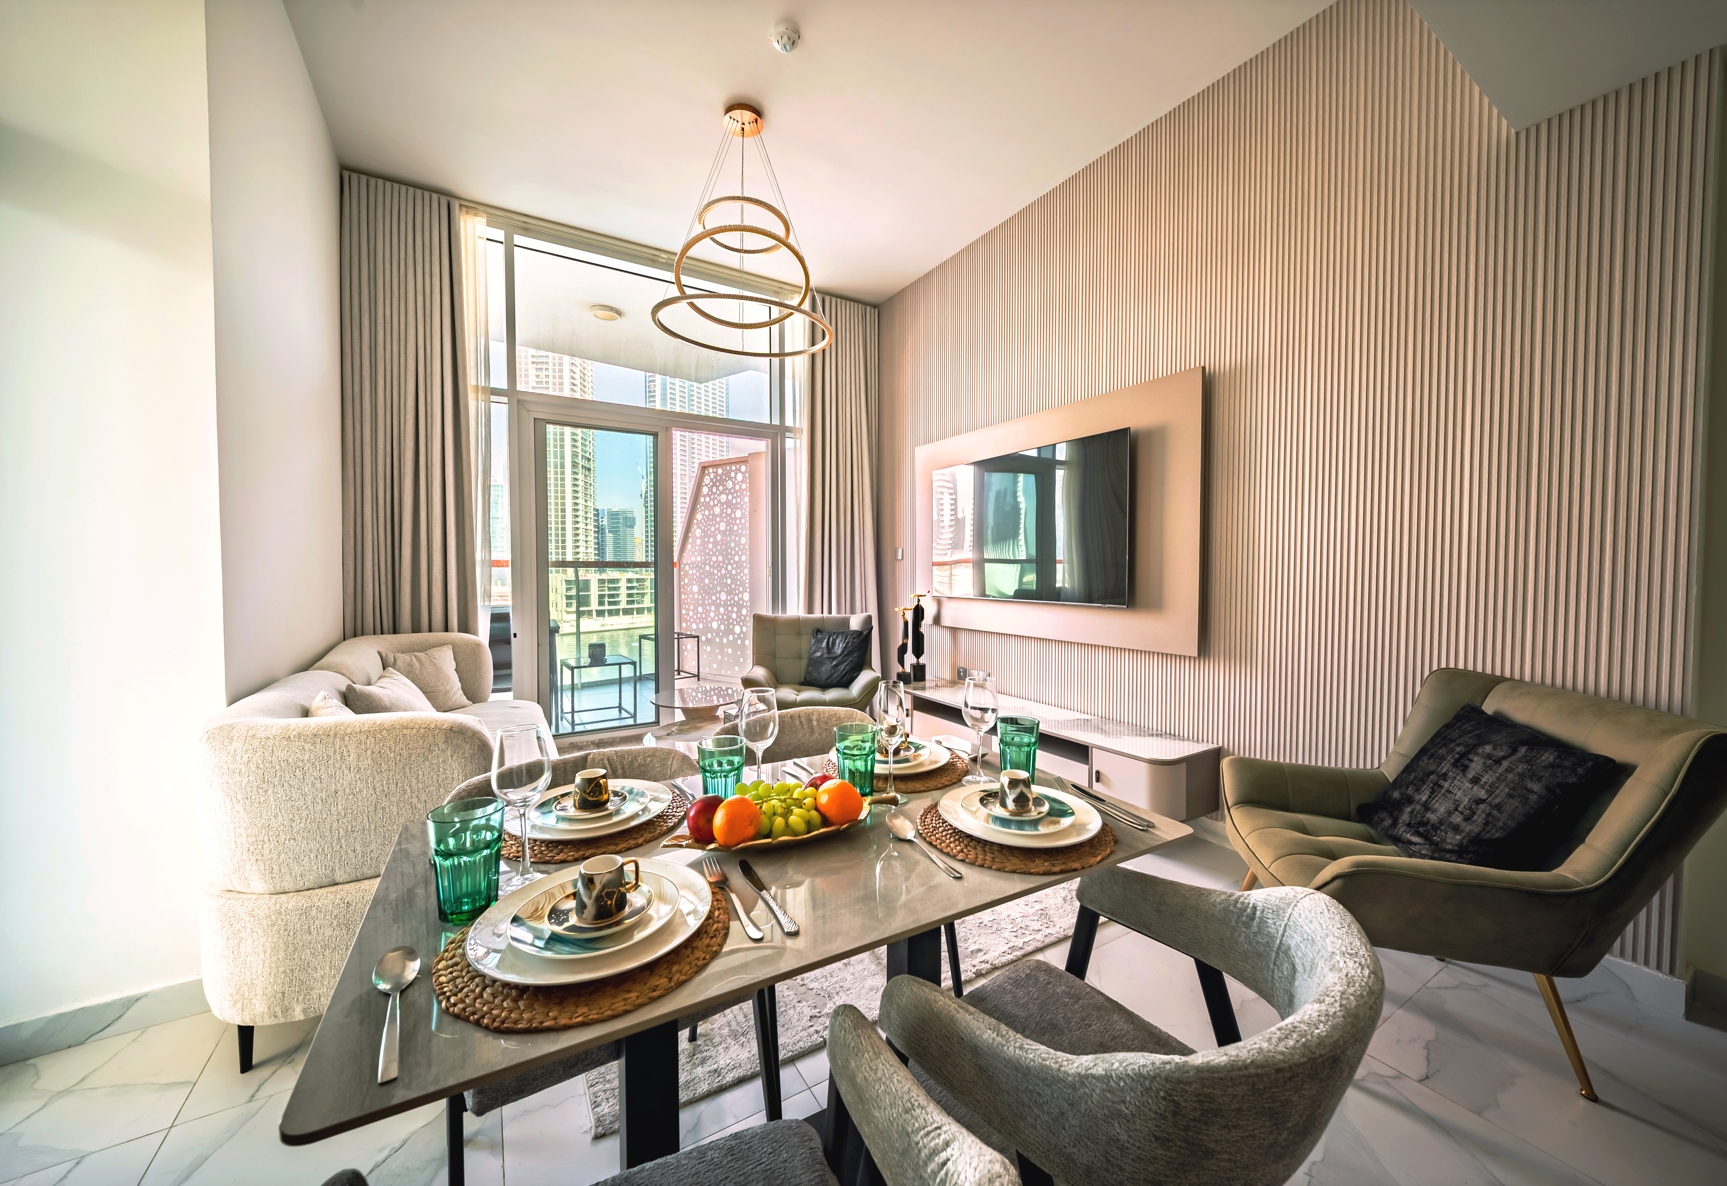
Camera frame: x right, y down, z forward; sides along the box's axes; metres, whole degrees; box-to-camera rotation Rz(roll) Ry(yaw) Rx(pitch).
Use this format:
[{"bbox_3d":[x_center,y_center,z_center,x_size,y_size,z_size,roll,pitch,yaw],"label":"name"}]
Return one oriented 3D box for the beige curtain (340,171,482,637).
[{"bbox_3d":[-2.567,-0.606,3.388,0.601,3.331,0.160,-1,2,-32],"label":"beige curtain"}]

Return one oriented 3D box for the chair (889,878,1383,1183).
[{"bbox_3d":[0.328,0.781,0.788,0.580,0.760,0.570,-1,2,-30],"label":"chair"}]

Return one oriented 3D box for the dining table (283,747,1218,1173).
[{"bbox_3d":[-0.105,0.778,1.045,1.193,0.750,0.682,0,2,-30],"label":"dining table"}]

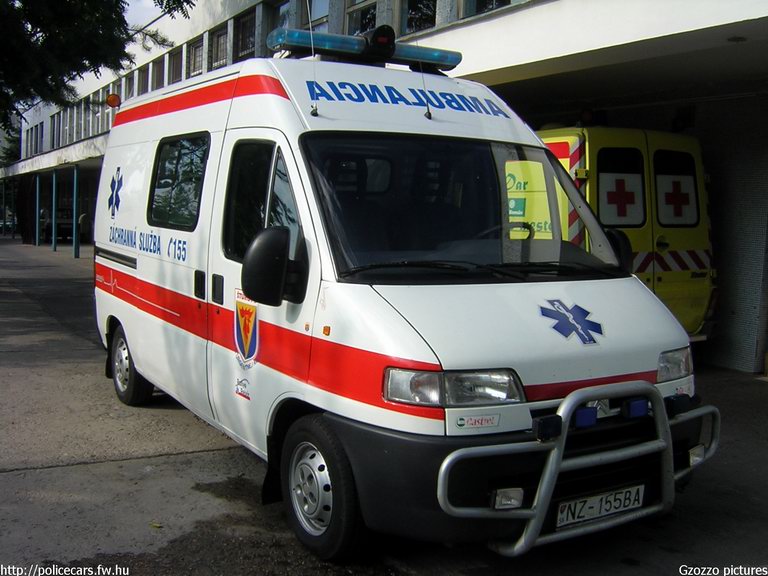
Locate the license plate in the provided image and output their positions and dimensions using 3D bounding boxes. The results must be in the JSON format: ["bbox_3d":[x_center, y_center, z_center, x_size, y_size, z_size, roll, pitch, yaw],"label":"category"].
[{"bbox_3d":[0.919,0.913,3.355,0.520,0.113,0.020,-2,11,-33],"label":"license plate"}]

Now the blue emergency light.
[{"bbox_3d":[-0.091,-1.413,4.779,1.220,0.180,0.260,-2,7,-33],"label":"blue emergency light"}]

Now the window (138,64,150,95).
[{"bbox_3d":[-5.226,-4.268,17.392,0.120,1.150,0.880,-1,7,-32],"label":"window"}]

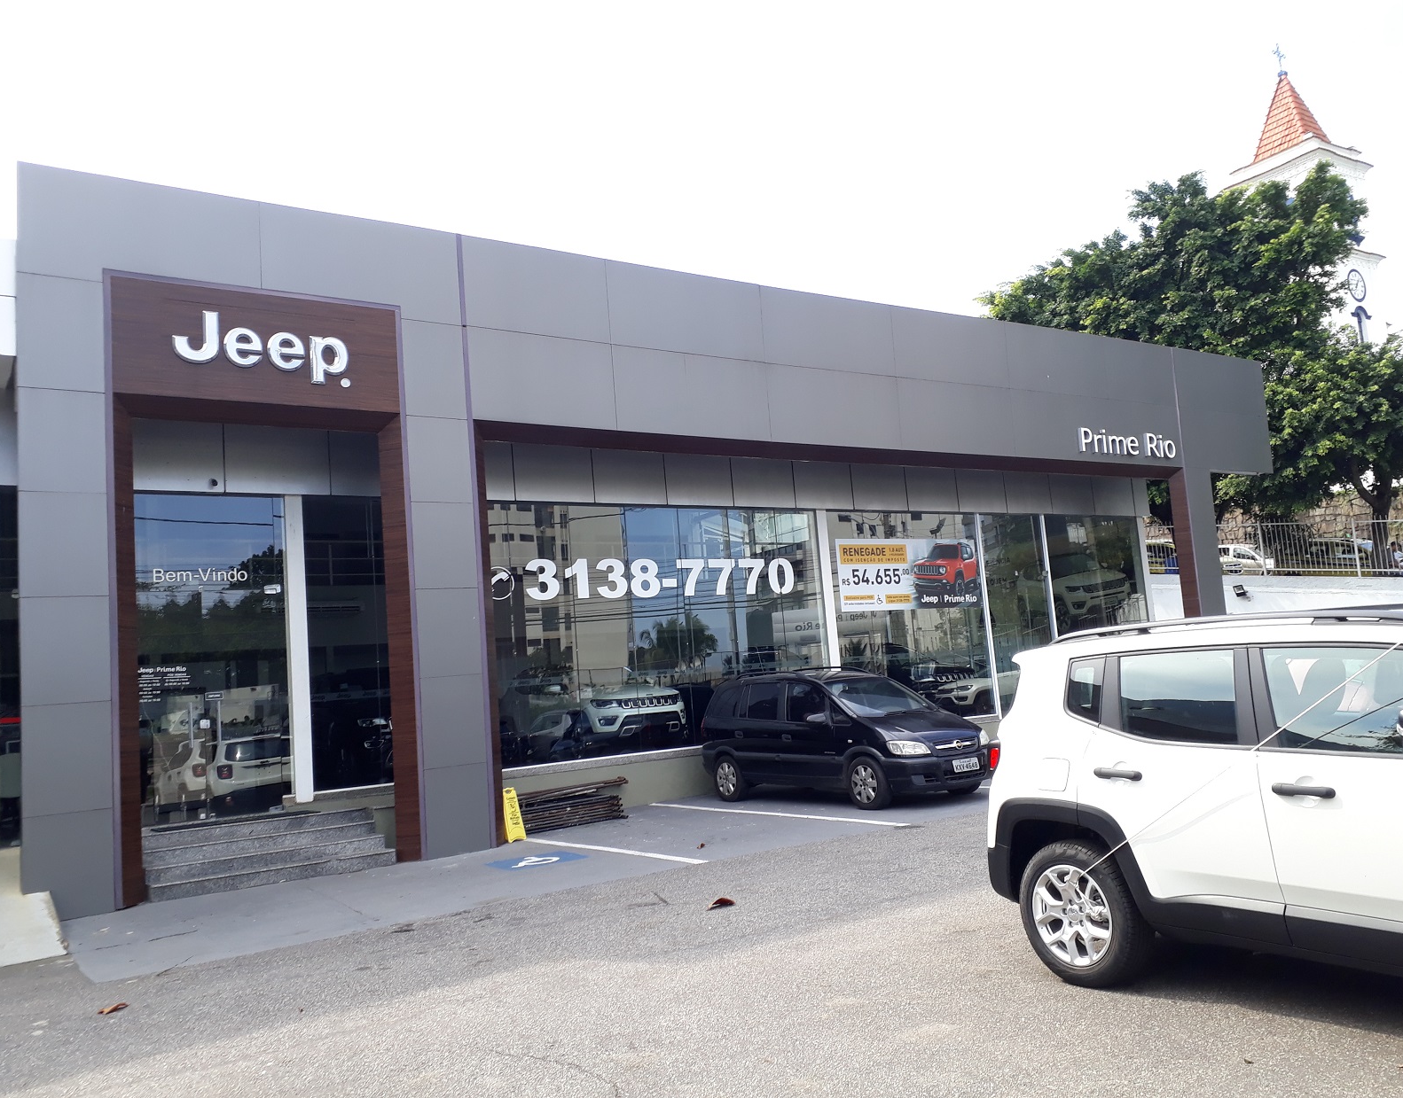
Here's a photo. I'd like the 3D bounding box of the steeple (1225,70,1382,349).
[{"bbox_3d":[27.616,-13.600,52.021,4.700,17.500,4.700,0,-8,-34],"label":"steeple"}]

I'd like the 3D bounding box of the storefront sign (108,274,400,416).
[{"bbox_3d":[-4.563,-2.090,11.909,2.870,1.190,0.150,0,-8,-34],"label":"storefront sign"}]

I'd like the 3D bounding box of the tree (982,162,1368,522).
[{"bbox_3d":[13.317,-5.176,32.000,10.300,11.000,9.200,-7,-7,23],"label":"tree"}]

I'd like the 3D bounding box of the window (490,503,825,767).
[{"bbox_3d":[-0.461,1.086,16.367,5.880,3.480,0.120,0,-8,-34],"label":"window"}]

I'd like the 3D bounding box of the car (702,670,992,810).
[{"bbox_3d":[1.760,2.368,14.684,1.760,1.660,4.320,0,-8,-36],"label":"car"}]

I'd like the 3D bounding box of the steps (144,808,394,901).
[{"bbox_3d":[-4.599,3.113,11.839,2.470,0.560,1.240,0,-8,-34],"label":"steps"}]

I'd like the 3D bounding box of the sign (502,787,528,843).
[{"bbox_3d":[-2.165,3.038,13.075,0.200,0.610,0.280,-9,-8,33],"label":"sign"}]

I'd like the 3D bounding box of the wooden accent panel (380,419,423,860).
[{"bbox_3d":[-3.294,0.917,12.403,0.220,4.830,0.200,0,-8,-34],"label":"wooden accent panel"}]

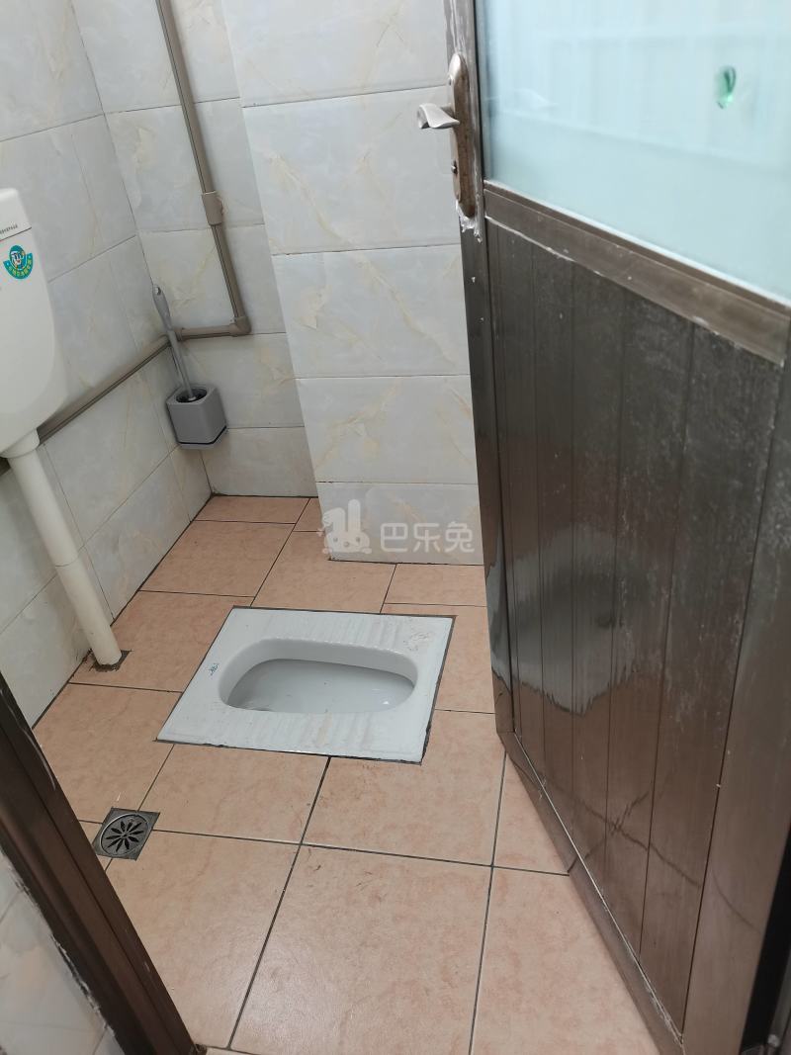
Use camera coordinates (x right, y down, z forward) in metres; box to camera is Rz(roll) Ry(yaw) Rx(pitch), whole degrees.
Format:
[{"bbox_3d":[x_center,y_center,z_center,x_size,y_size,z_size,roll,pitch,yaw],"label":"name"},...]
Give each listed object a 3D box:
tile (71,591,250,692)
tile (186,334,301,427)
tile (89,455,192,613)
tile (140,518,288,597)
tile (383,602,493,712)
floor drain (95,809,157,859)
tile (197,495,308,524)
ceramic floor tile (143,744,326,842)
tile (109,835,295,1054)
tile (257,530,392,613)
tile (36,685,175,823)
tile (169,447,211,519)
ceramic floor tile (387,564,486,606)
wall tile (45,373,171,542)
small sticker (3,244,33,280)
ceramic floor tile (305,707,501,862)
[{"bbox_3d":[-0.496,0.245,1.723,0.300,0.010,0.300,1,34,14],"label":"tile"},{"bbox_3d":[-0.365,-0.366,1.999,0.390,0.250,0.010,1,34,14],"label":"tile"},{"bbox_3d":[-0.604,0.009,1.890,0.010,0.211,0.415,1,34,14],"label":"tile"},{"bbox_3d":[-0.433,0.077,1.965,0.300,0.010,0.300,1,34,14],"label":"tile"},{"bbox_3d":[0.092,0.255,1.584,0.300,0.010,0.300,1,34,14],"label":"tile"},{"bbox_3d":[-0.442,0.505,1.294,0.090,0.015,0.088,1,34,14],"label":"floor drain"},{"bbox_3d":[-0.385,-0.044,2.138,0.298,0.010,0.128,1,34,14],"label":"tile"},{"bbox_3d":[-0.275,0.449,1.341,0.296,0.010,0.173,1,34,14],"label":"ceramic floor tile"},{"bbox_3d":[-0.326,0.585,1.173,0.300,0.010,0.300,1,34,14],"label":"tile"},{"bbox_3d":[-0.148,0.102,1.861,0.300,0.012,0.300,1,34,14],"label":"tile"},{"bbox_3d":[-0.552,0.409,1.464,0.302,0.010,0.302,1,34,14],"label":"tile"},{"bbox_3d":[-0.548,-0.142,2.111,0.010,0.211,0.130,1,34,14],"label":"tile"},{"bbox_3d":[0.138,0.131,1.762,0.300,0.010,0.140,1,34,14],"label":"ceramic floor tile"},{"bbox_3d":[-0.630,-0.183,1.766,0.010,0.248,0.415,1,34,14],"label":"wall tile"},{"bbox_3d":[-0.616,-0.435,1.300,0.002,0.050,0.077,1,34,14],"label":"small sticker"},{"bbox_3d":[0.028,0.418,1.324,0.301,0.010,0.301,1,34,14],"label":"ceramic floor tile"}]

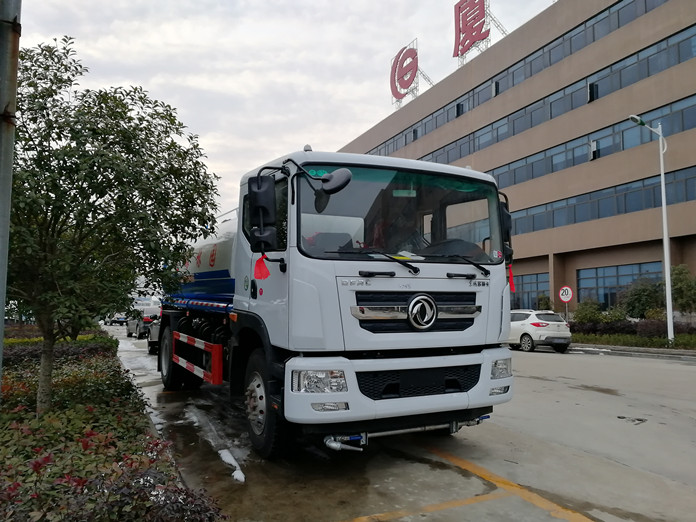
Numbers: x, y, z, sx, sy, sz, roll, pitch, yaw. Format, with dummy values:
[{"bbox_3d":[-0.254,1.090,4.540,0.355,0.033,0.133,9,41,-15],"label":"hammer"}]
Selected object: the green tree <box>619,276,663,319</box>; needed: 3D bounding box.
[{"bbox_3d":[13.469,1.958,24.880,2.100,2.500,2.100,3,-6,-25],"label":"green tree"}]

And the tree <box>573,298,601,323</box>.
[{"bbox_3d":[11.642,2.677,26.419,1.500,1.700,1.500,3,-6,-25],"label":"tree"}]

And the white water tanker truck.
[{"bbox_3d":[-1.078,0.633,7.769,2.450,2.800,7.700,2,-5,-26],"label":"white water tanker truck"}]

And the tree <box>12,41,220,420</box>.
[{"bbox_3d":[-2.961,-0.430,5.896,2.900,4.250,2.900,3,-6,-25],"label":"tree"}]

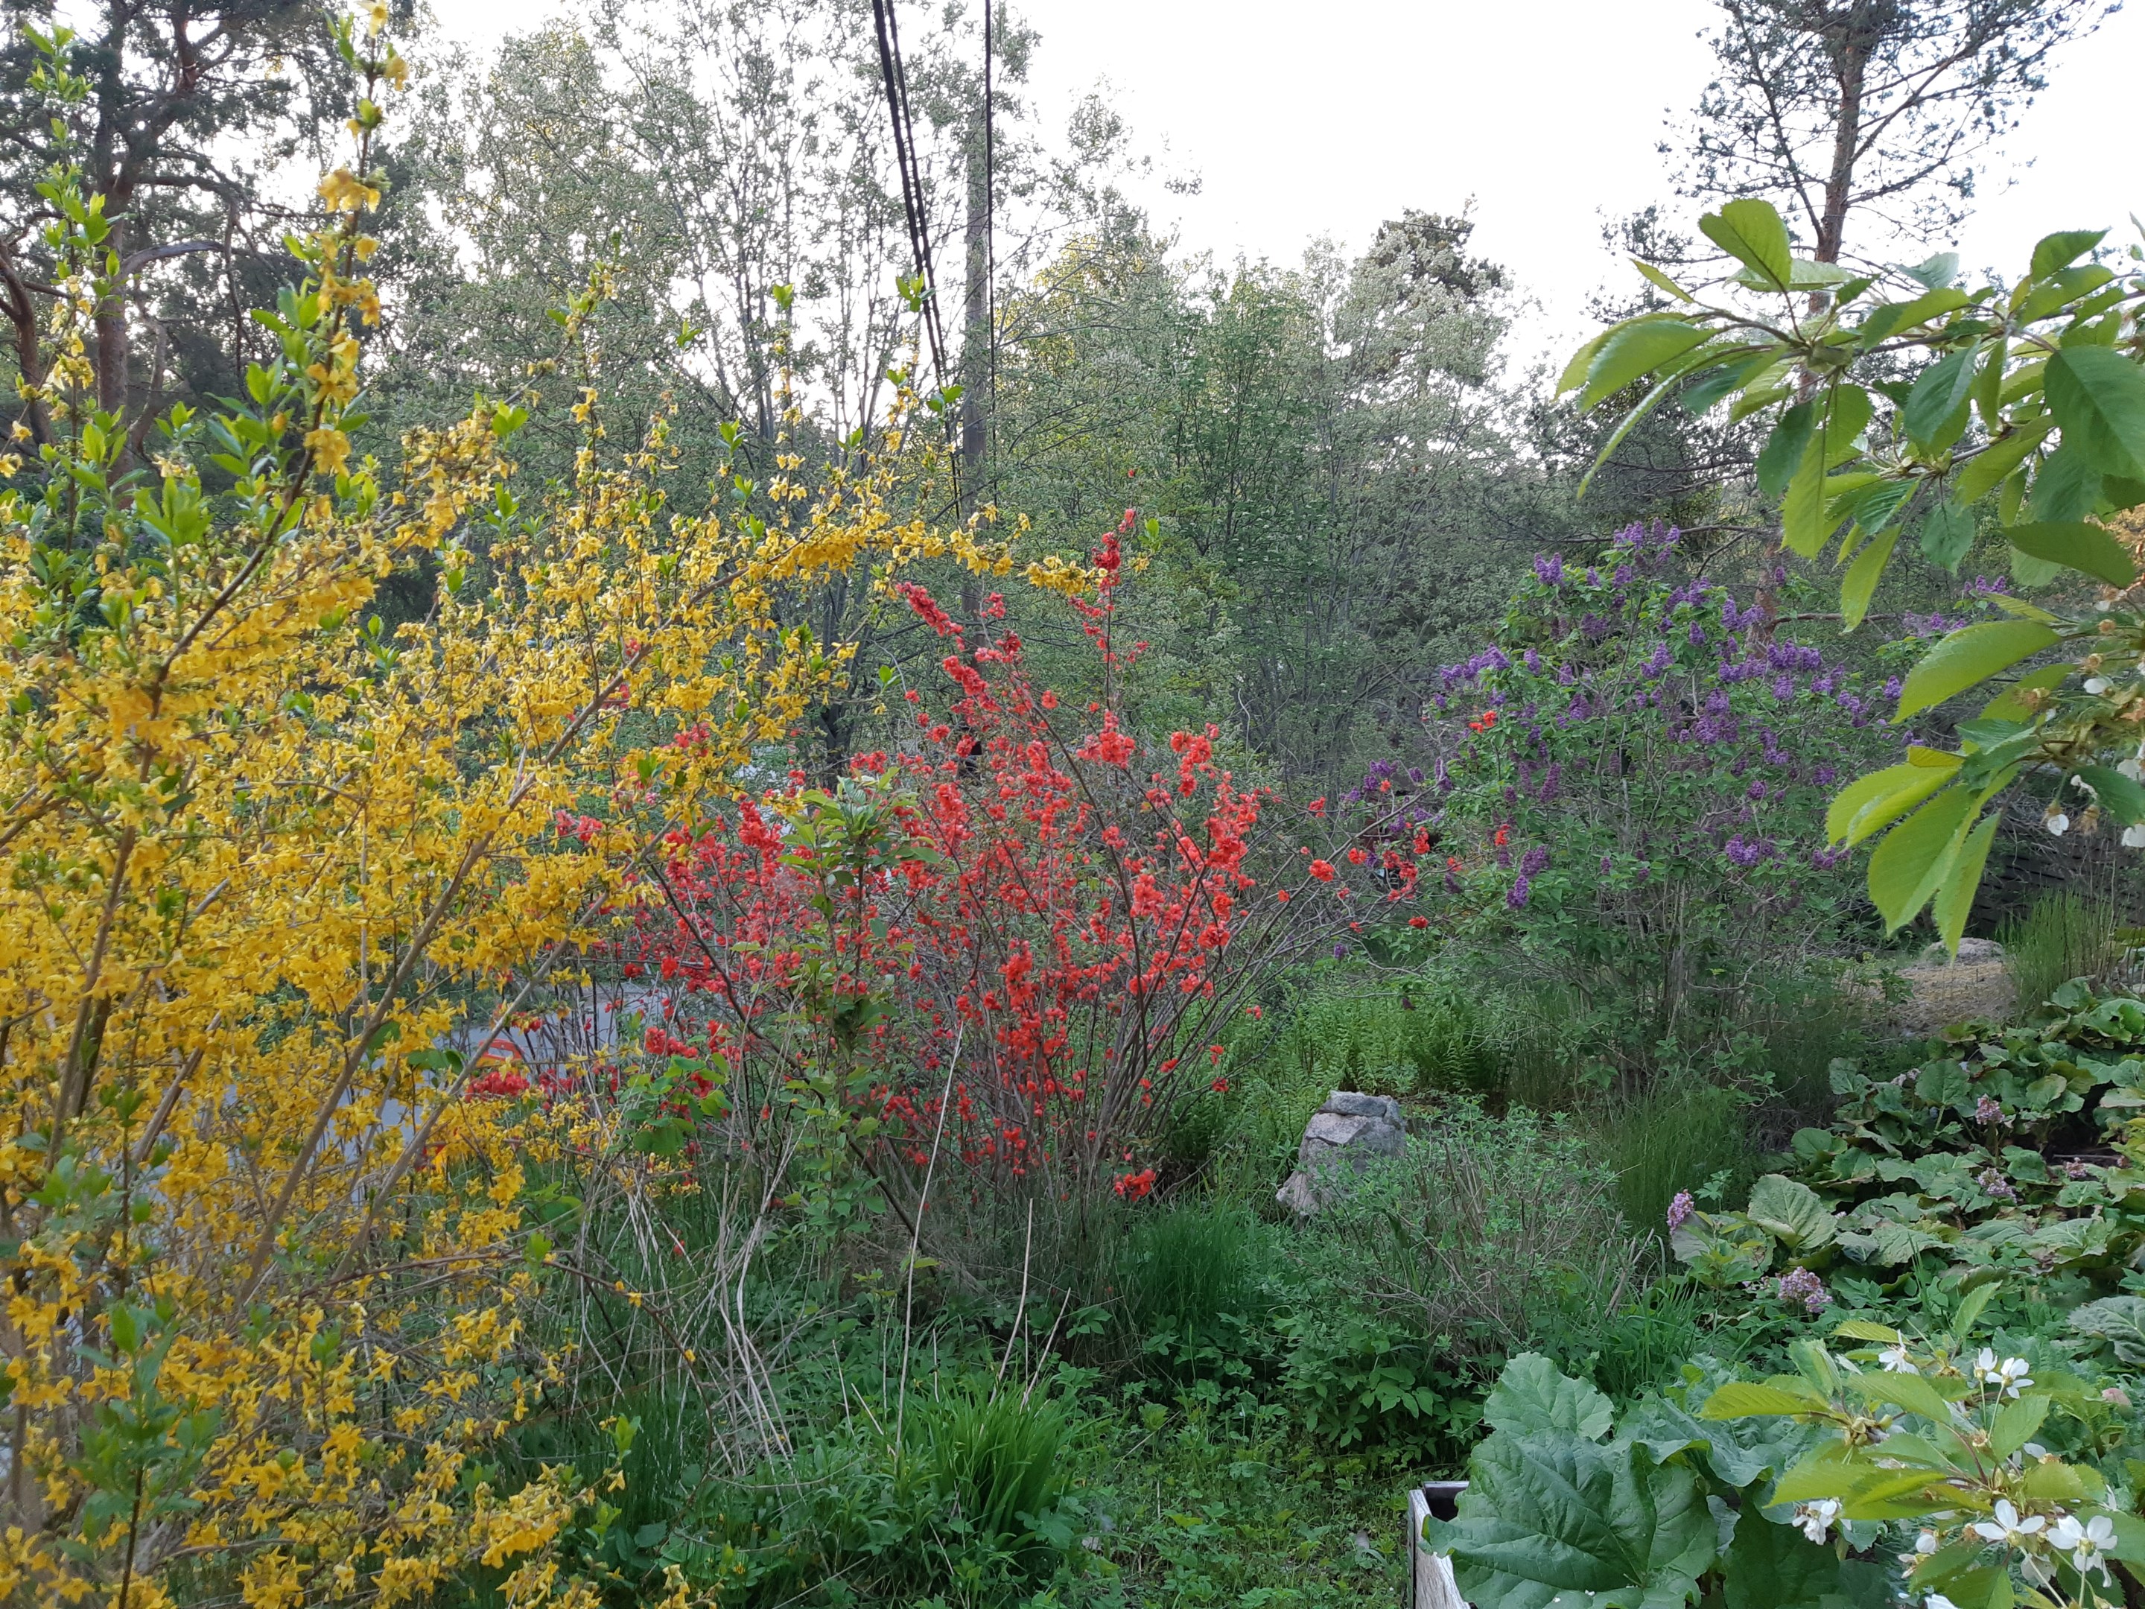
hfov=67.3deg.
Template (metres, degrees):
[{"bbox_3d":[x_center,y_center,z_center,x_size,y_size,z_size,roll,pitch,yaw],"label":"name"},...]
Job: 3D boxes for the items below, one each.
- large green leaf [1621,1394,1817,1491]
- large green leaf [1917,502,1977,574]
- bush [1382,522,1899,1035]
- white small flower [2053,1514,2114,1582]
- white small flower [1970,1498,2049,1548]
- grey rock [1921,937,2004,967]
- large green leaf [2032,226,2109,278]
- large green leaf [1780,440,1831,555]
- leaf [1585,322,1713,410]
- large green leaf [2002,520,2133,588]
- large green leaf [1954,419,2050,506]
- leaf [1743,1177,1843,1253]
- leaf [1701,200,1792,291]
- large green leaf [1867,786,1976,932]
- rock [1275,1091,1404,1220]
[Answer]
[{"bbox_3d":[0.902,0.890,2.250,0.270,0.150,0.230,1,2,22],"label":"large green leaf"},{"bbox_3d":[0.478,-0.146,0.880,0.032,0.041,0.022,0,5,0],"label":"large green leaf"},{"bbox_3d":[2.429,-0.061,6.900,2.100,2.250,1.950,1,2,19],"label":"bush"},{"bbox_3d":[0.502,0.369,0.800,0.031,0.031,0.022,0,2,0],"label":"white small flower"},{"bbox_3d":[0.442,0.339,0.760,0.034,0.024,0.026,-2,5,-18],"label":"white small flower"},{"bbox_3d":[5.518,0.915,10.000,0.530,0.200,0.420,1,2,29],"label":"grey rock"},{"bbox_3d":[0.544,-0.301,0.880,0.050,0.026,0.025,-36,25,-6],"label":"large green leaf"},{"bbox_3d":[0.387,-0.161,0.850,0.030,0.062,0.022,2,5,21],"label":"large green leaf"},{"bbox_3d":[0.314,-0.239,0.880,0.080,0.033,0.025,-31,-36,-6],"label":"leaf"},{"bbox_3d":[0.483,-0.121,0.780,0.068,0.028,0.025,25,22,6],"label":"large green leaf"},{"bbox_3d":[0.548,-0.202,0.950,0.056,0.051,0.035,1,2,30],"label":"large green leaf"},{"bbox_3d":[1.767,1.002,3.950,0.225,0.180,0.150,1,2,24],"label":"leaf"},{"bbox_3d":[0.398,-0.330,0.950,0.053,0.053,0.030,1,2,22],"label":"leaf"},{"bbox_3d":[0.423,0.027,0.800,0.042,0.083,0.025,30,0,22],"label":"large green leaf"},{"bbox_3d":[0.832,1.084,4.950,0.390,0.410,0.360,1,2,10],"label":"rock"}]

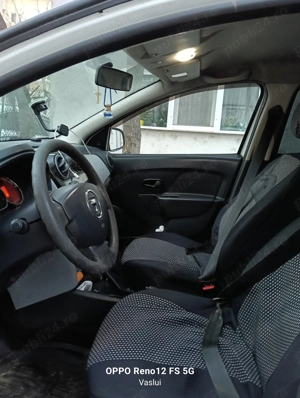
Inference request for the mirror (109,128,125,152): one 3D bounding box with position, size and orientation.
[{"bbox_3d":[-0.238,-0.388,2.060,0.100,0.162,0.200,8,10,24],"label":"mirror"}]

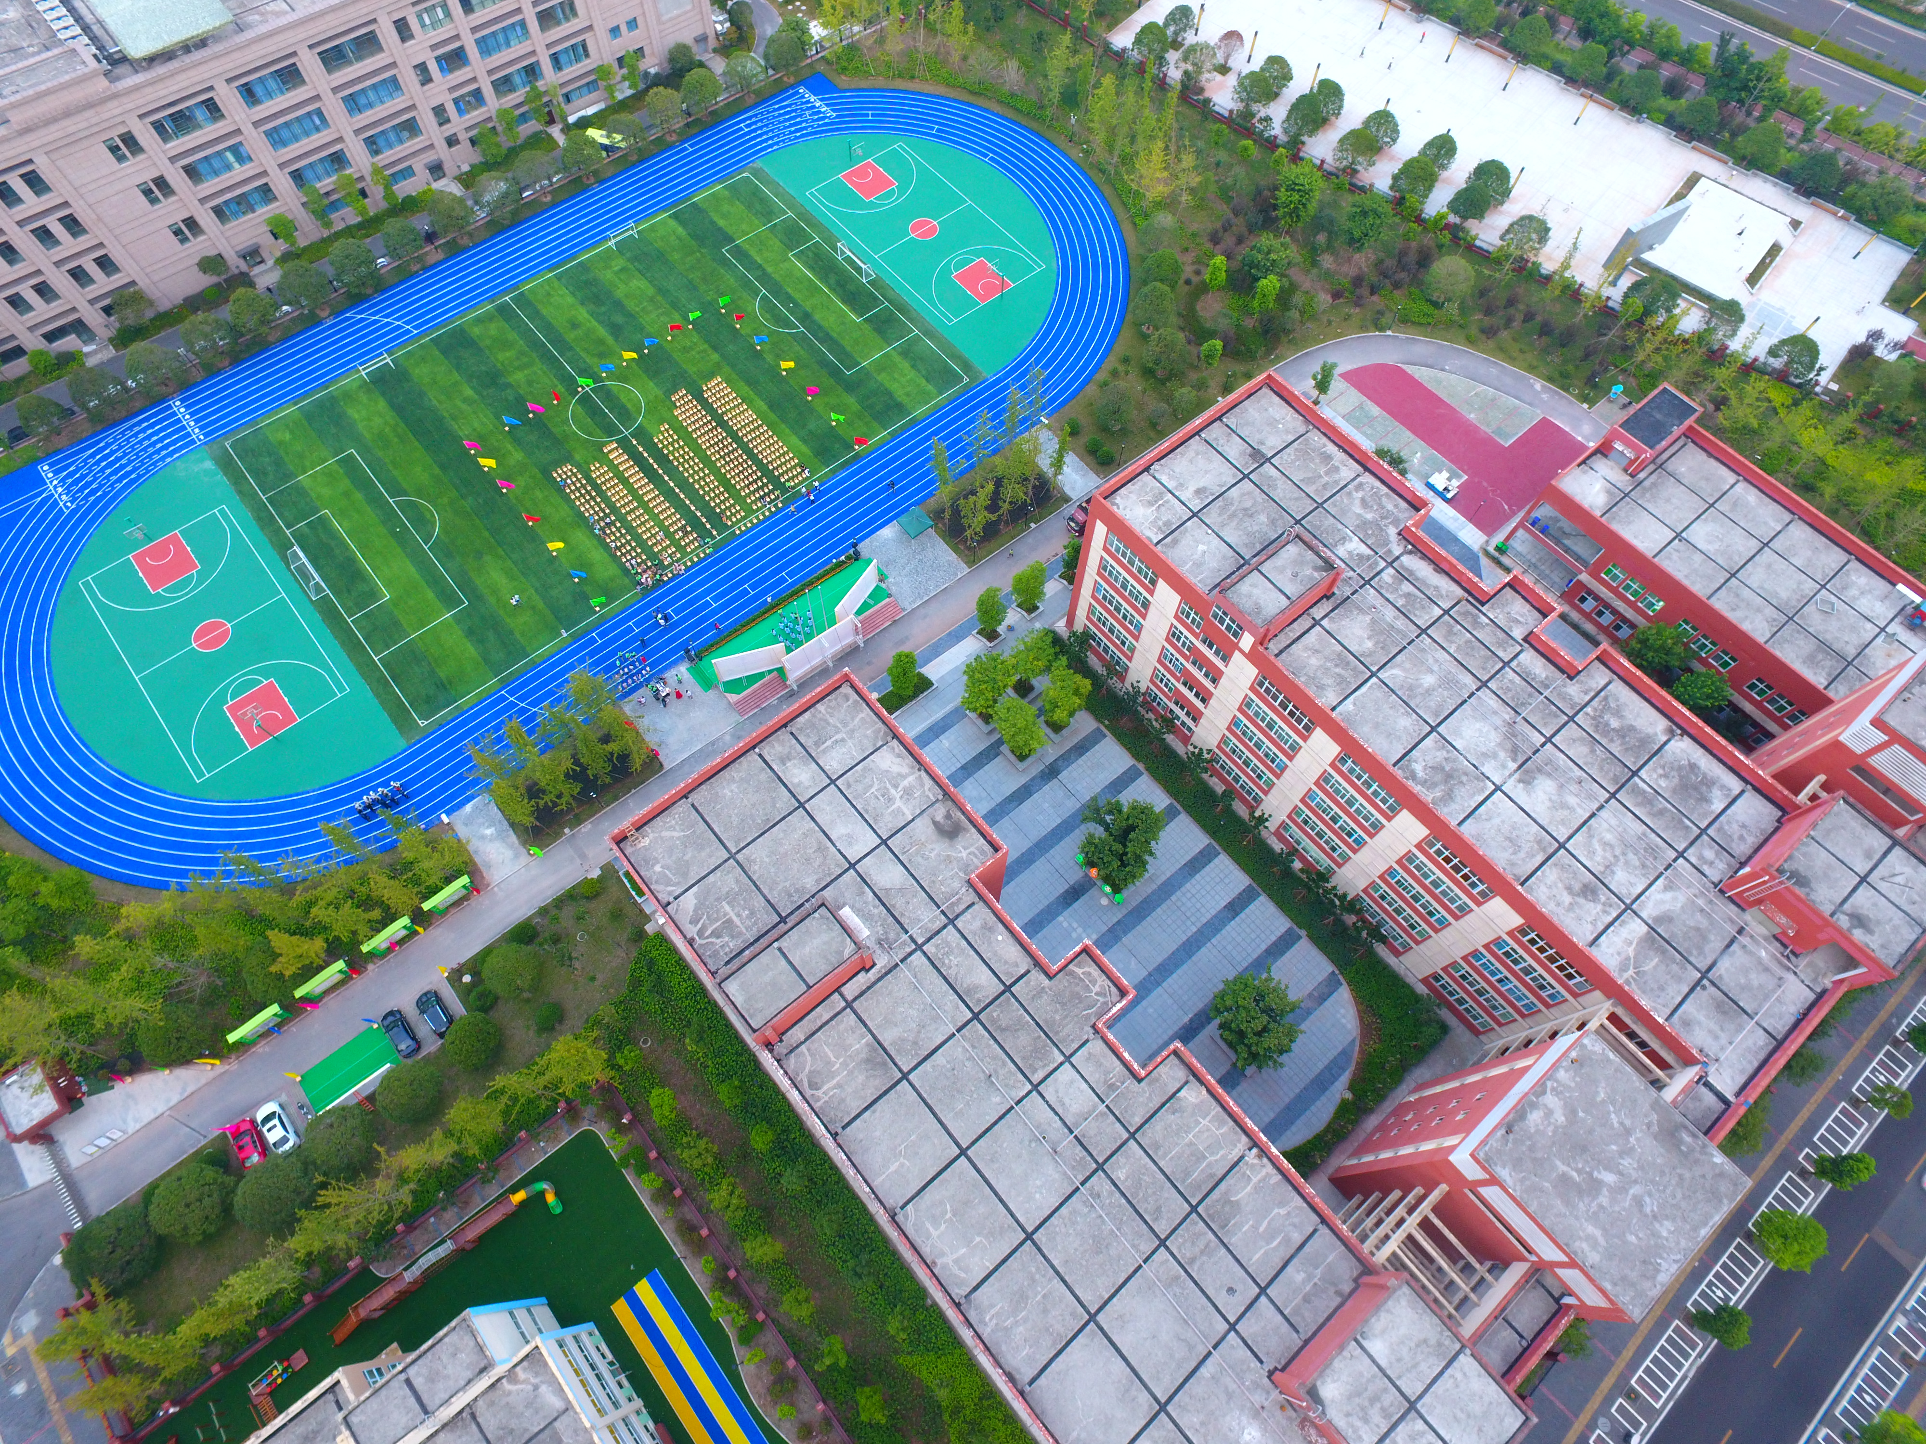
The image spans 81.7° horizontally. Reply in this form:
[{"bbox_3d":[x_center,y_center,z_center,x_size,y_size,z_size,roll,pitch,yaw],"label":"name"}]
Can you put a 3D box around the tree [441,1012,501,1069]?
[{"bbox_3d":[-40.821,26.516,92.537,4.710,3.630,4.710,1,64,-2],"label":"tree"}]

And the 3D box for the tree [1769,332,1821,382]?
[{"bbox_3d":[95.575,-41.782,128.452,5.110,5.720,5.110,-37,71,-17],"label":"tree"}]

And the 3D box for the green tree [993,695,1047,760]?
[{"bbox_3d":[5.561,1.098,103.921,4.900,7.700,4.900,1,64,-2],"label":"green tree"}]

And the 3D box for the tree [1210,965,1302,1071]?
[{"bbox_3d":[24.773,24.983,92.850,7.900,7.600,7.900,4,64,0],"label":"tree"}]

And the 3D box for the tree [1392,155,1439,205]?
[{"bbox_3d":[56.230,-67.364,139.168,5.640,6.080,5.640,1,64,-2],"label":"tree"}]

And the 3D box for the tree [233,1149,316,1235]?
[{"bbox_3d":[-53.639,36.685,86.773,5.930,4.510,5.930,1,64,-2],"label":"tree"}]

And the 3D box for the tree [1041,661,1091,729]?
[{"bbox_3d":[9.473,-1.998,104.551,5.270,9.490,5.270,1,64,-2],"label":"tree"}]

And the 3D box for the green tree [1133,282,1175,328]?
[{"bbox_3d":[21.982,-47.755,128.608,4.660,6.220,4.660,1,64,-2],"label":"green tree"}]

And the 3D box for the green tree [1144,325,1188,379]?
[{"bbox_3d":[22.932,-41.434,125.601,5.040,6.260,5.040,1,64,-2],"label":"green tree"}]

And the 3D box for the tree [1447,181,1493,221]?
[{"bbox_3d":[62.680,-63.570,137.670,5.200,5.800,5.200,4,64,0],"label":"tree"}]

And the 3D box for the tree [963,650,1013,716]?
[{"bbox_3d":[2.472,-2.856,104.853,5.000,8.800,5.000,4,64,0],"label":"tree"}]

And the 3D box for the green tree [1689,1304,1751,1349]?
[{"bbox_3d":[57.265,45.897,84.964,3.100,6.300,3.100,1,64,-2],"label":"green tree"}]

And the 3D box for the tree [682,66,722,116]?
[{"bbox_3d":[-33.370,-80.330,142.270,4.900,6.700,4.900,4,64,0],"label":"tree"}]

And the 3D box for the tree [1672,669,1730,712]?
[{"bbox_3d":[70.950,-2.560,108.090,4.700,7.000,4.700,4,64,0],"label":"tree"}]

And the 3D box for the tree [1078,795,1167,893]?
[{"bbox_3d":[14.190,11.017,98.447,7.800,9.000,7.800,4,64,0],"label":"tree"}]

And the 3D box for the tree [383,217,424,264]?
[{"bbox_3d":[-65.192,-55.649,129.906,4.400,5.600,4.400,-37,71,-17],"label":"tree"}]

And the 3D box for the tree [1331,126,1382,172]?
[{"bbox_3d":[50.076,-72.345,141.719,5.600,5.600,5.600,1,64,-2],"label":"tree"}]

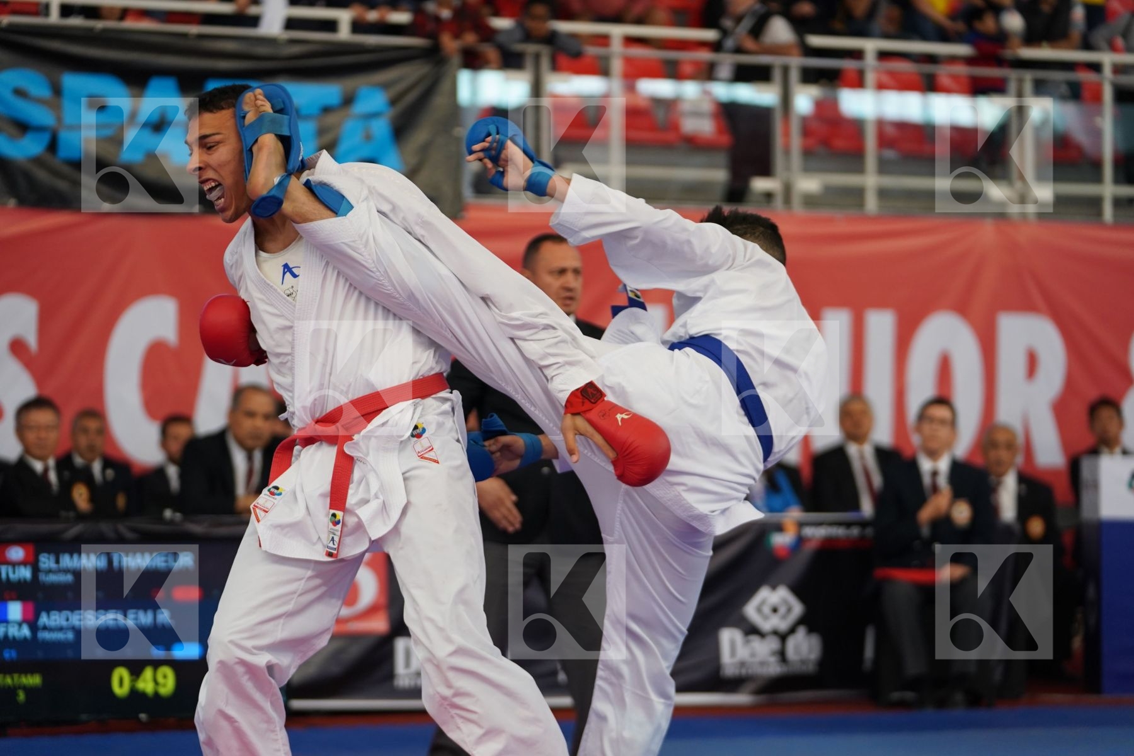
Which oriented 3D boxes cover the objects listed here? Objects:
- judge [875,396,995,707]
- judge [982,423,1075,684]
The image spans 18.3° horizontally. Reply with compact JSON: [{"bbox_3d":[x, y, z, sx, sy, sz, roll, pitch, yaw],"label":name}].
[{"bbox_3d":[1.544,0.729,14.800,0.510,1.290,0.800,0,-2,2],"label":"judge"},{"bbox_3d":[1.972,0.779,15.500,0.520,1.200,0.780,-1,-2,13],"label":"judge"}]

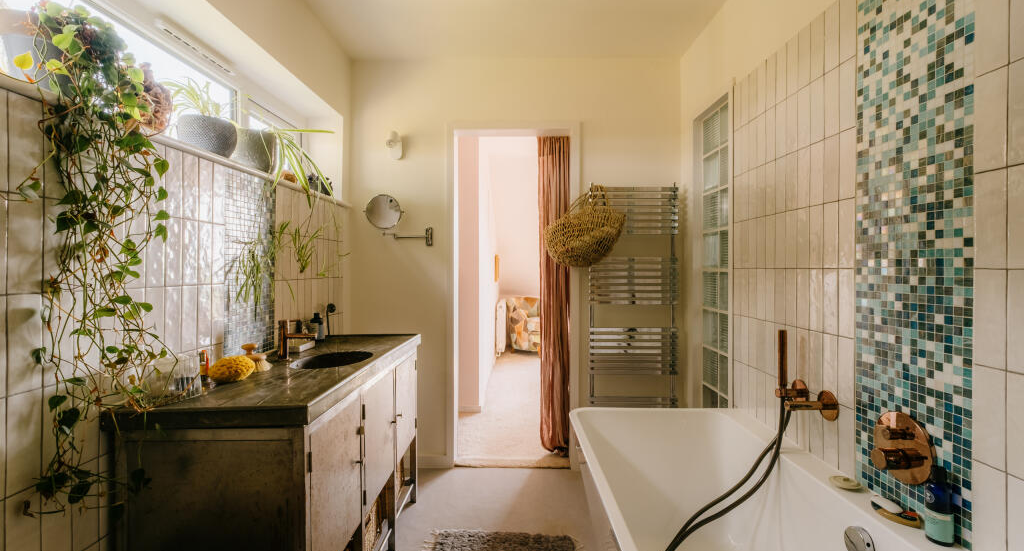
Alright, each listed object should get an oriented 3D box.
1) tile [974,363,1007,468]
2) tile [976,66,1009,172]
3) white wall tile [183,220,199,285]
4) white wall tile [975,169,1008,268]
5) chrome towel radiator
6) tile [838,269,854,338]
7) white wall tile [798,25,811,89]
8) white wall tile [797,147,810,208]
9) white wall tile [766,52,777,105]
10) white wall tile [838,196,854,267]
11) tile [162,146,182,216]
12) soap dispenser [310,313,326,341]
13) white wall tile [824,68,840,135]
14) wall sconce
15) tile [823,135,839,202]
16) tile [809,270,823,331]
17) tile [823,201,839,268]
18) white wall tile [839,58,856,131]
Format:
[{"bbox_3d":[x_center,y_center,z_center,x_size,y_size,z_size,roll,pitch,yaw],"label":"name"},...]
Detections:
[{"bbox_3d":[1.016,0.297,0.905,0.010,0.204,0.062,0,1,0],"label":"tile"},{"bbox_3d":[0.989,-0.319,0.877,0.009,0.202,0.058,0,0,0],"label":"tile"},{"bbox_3d":[-1.011,-0.071,1.335,0.010,0.202,0.062,0,1,0],"label":"white wall tile"},{"bbox_3d":[0.999,-0.116,0.886,0.010,0.202,0.062,0,1,0],"label":"white wall tile"},{"bbox_3d":[0.703,0.205,2.490,0.510,1.460,0.090,0,1,0],"label":"chrome towel radiator"},{"bbox_3d":[0.981,0.081,1.246,0.010,0.200,0.060,0,0,0],"label":"tile"},{"bbox_3d":[0.994,-0.735,1.446,0.009,0.202,0.061,0,0,0],"label":"white wall tile"},{"bbox_3d":[1.000,-0.335,1.456,0.010,0.203,0.062,0,1,1],"label":"white wall tile"},{"bbox_3d":[1.017,-0.752,1.653,0.010,0.204,0.062,0,1,0],"label":"white wall tile"},{"bbox_3d":[1.000,-0.122,1.268,0.010,0.202,0.062,0,1,0],"label":"white wall tile"},{"bbox_3d":[-0.997,-0.272,1.251,0.009,0.202,0.060,0,0,1],"label":"tile"},{"bbox_3d":[-0.899,0.239,1.989,0.050,0.133,0.056,0,0,6],"label":"soap dispenser"},{"bbox_3d":[1.017,-0.539,1.343,0.010,0.204,0.062,0,1,0],"label":"white wall tile"},{"bbox_3d":[-0.681,-0.759,2.490,0.098,0.165,0.110,0,1,0],"label":"wall sconce"},{"bbox_3d":[0.998,-0.331,1.328,0.010,0.203,0.062,0,1,1],"label":"tile"},{"bbox_3d":[0.981,0.080,1.370,0.010,0.200,0.060,0,0,0],"label":"tile"},{"bbox_3d":[0.993,-0.123,1.323,0.009,0.202,0.063,0,0,0],"label":"tile"},{"bbox_3d":[0.998,-0.531,1.261,0.010,0.202,0.062,0,1,0],"label":"white wall tile"}]

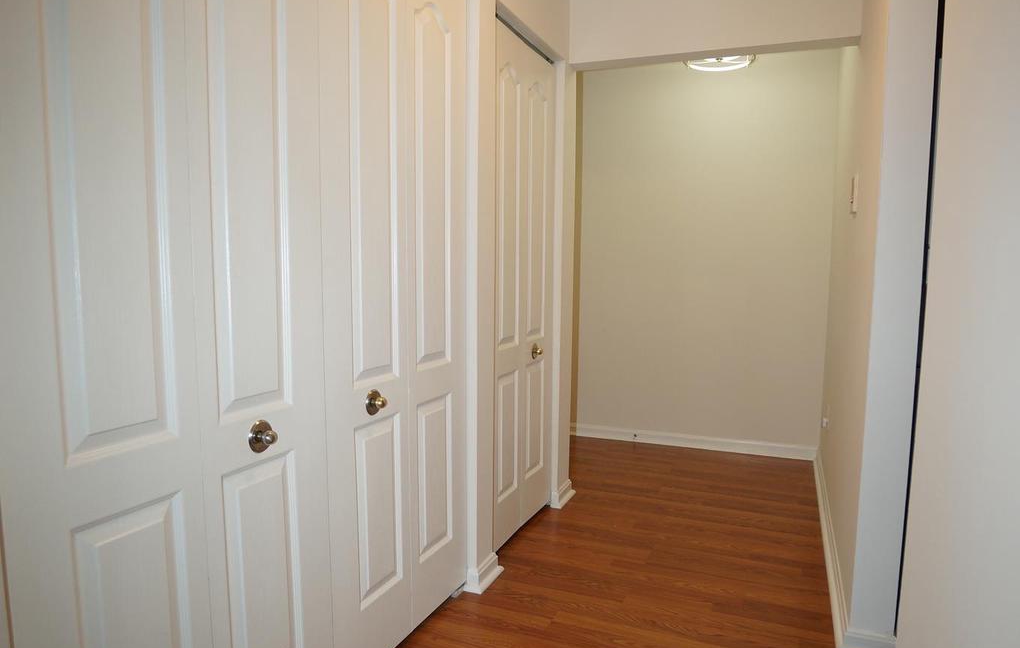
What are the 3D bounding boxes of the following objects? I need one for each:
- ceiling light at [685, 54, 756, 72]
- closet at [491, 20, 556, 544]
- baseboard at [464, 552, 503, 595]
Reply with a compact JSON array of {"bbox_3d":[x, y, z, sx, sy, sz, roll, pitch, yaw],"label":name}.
[{"bbox_3d":[1.149,-1.516,3.505,0.374,0.162,0.374,3,6,23],"label":"ceiling light"},{"bbox_3d":[0.036,-0.138,2.689,0.040,2.027,0.717,3,6,23],"label":"closet"},{"bbox_3d":[-0.095,0.900,2.352,0.066,0.097,0.187,3,6,23],"label":"baseboard"}]

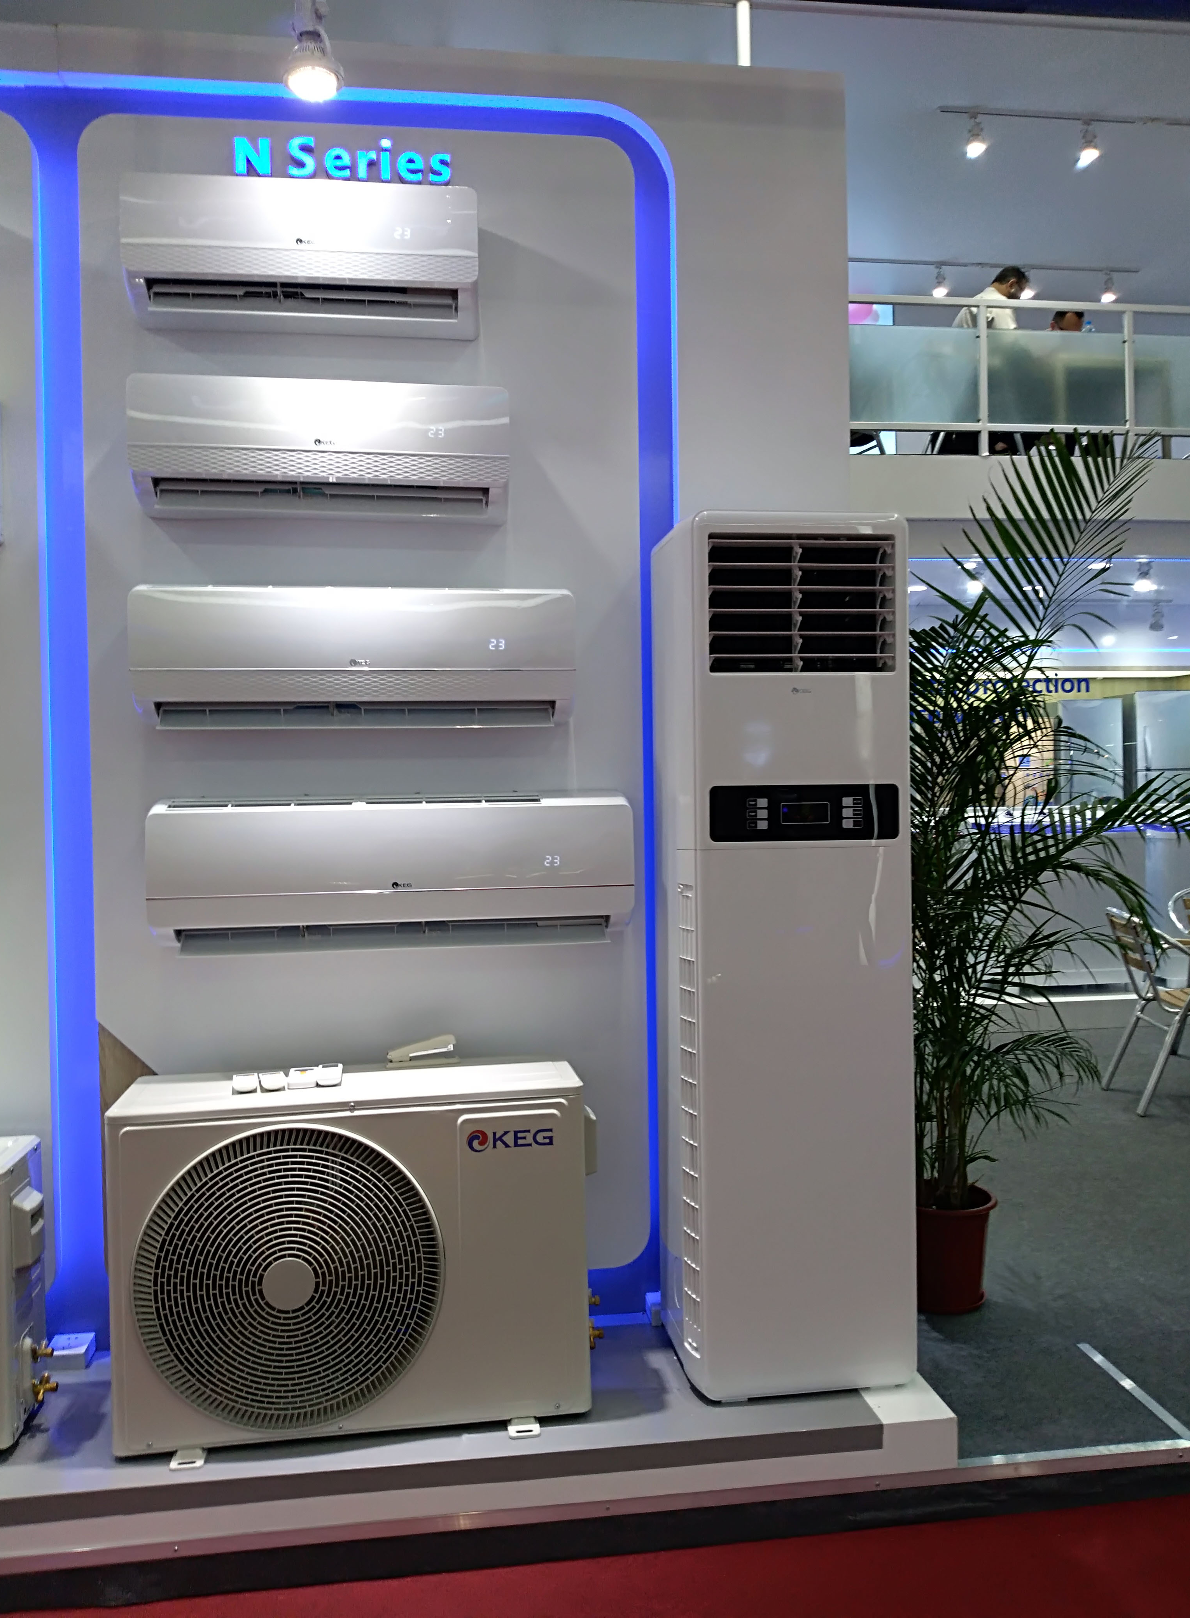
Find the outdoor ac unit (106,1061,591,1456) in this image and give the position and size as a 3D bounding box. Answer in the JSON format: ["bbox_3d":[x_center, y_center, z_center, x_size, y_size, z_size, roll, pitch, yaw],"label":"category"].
[{"bbox_3d":[-0.478,0.883,2.473,0.900,0.663,0.310,-1,1,-9],"label":"outdoor ac unit"}]

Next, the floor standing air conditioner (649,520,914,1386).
[{"bbox_3d":[0.402,0.297,2.662,0.450,1.801,0.375,-1,1,-9],"label":"floor standing air conditioner"}]

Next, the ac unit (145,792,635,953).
[{"bbox_3d":[-0.426,0.135,2.630,1.008,0.323,0.220,-1,1,-7],"label":"ac unit"}]

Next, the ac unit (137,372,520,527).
[{"bbox_3d":[-0.579,-0.765,2.611,0.783,0.270,0.190,-1,1,-7],"label":"ac unit"}]

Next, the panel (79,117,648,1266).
[{"bbox_3d":[-0.499,-0.225,2.756,1.216,2.590,0.060,-1,1,-7],"label":"panel"}]

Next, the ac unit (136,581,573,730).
[{"bbox_3d":[-0.506,-0.322,2.617,0.917,0.298,0.210,-1,1,-7],"label":"ac unit"}]

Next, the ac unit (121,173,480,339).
[{"bbox_3d":[-0.616,-1.178,2.600,0.728,0.275,0.190,-1,1,-7],"label":"ac unit"}]

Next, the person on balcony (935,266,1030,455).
[{"bbox_3d":[2.429,-2.662,7.401,0.720,1.271,0.500,-2,1,-39],"label":"person on balcony"}]

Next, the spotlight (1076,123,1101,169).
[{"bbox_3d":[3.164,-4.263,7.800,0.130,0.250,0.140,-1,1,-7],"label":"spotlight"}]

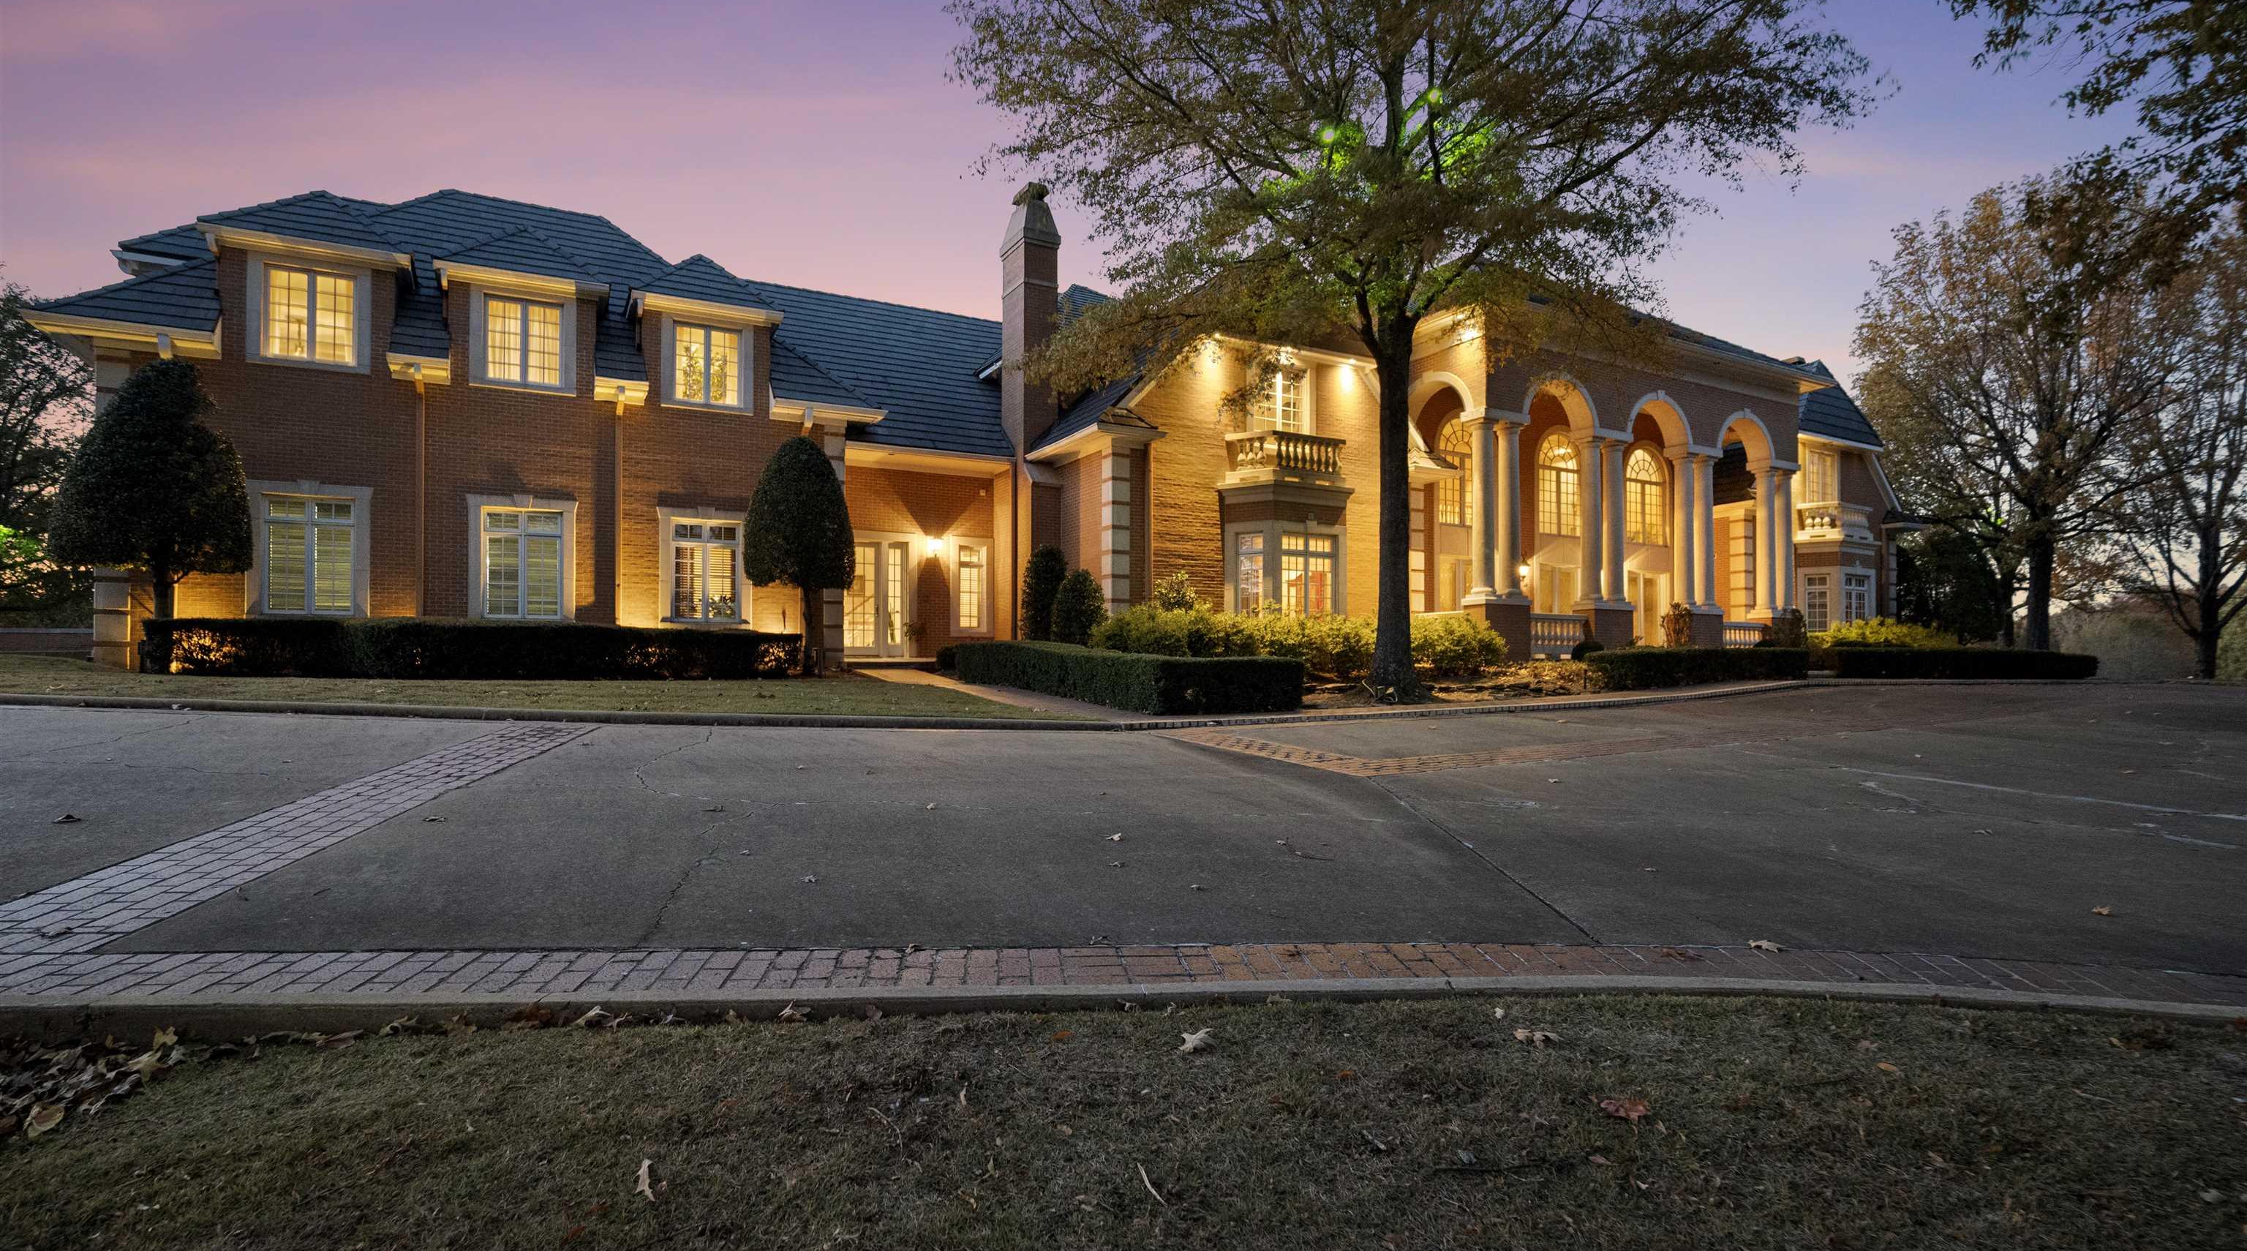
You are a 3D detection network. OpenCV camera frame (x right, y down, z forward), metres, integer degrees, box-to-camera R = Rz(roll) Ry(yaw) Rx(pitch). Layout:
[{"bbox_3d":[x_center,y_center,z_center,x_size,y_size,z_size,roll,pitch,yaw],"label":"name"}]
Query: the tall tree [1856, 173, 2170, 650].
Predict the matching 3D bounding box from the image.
[{"bbox_3d":[24.500,-5.600,27.500,8.600,13.200,8.600,1,-1,-25],"label":"tall tree"}]

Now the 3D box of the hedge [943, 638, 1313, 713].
[{"bbox_3d":[-0.500,0.750,15.700,2.200,0.650,7.900,1,-1,-25],"label":"hedge"}]

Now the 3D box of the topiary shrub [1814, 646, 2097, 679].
[{"bbox_3d":[17.300,0.800,20.900,6.500,0.580,1.000,1,-1,-12],"label":"topiary shrub"}]

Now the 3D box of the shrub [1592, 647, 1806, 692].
[{"bbox_3d":[10.700,0.740,18.500,6.900,0.630,1.000,1,-1,-33],"label":"shrub"}]

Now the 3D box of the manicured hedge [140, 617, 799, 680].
[{"bbox_3d":[-10.000,0.420,16.300,9.000,0.780,1.000,1,-1,-25],"label":"manicured hedge"}]

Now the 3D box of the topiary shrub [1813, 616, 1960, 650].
[{"bbox_3d":[20.700,0.380,27.000,5.800,1.100,1.500,1,-1,-25],"label":"topiary shrub"}]

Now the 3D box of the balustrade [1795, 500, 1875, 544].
[{"bbox_3d":[20.500,-2.920,28.700,2.650,1.070,1.050,1,-1,-25],"label":"balustrade"}]

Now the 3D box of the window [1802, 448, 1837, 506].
[{"bbox_3d":[20.430,-4.250,29.300,1.500,1.950,0.200,1,-1,-25],"label":"window"}]

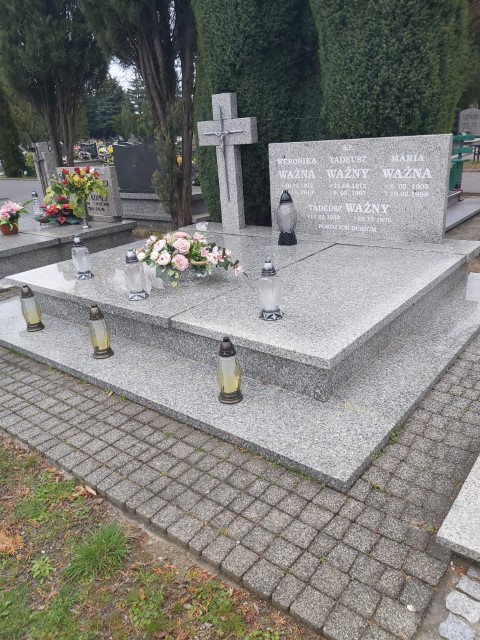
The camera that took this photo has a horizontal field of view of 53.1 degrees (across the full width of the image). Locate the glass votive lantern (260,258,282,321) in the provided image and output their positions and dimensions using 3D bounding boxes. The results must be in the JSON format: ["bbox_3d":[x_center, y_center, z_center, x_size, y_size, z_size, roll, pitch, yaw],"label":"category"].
[{"bbox_3d":[0.166,-0.168,2.635,0.131,0.322,0.131,-4,21,2],"label":"glass votive lantern"}]

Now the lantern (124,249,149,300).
[{"bbox_3d":[-0.686,-0.300,3.147,0.134,0.326,0.134,13,27,37],"label":"lantern"}]

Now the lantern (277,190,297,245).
[{"bbox_3d":[0.422,-0.926,4.334,0.165,0.466,0.165,-4,21,2],"label":"lantern"}]

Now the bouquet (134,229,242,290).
[{"bbox_3d":[-0.379,-0.477,3.546,0.776,0.320,0.407,13,27,37],"label":"bouquet"}]

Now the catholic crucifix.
[{"bbox_3d":[-0.105,-1.651,5.092,0.713,1.343,0.104,13,27,37],"label":"catholic crucifix"}]

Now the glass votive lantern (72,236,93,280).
[{"bbox_3d":[-1.231,-0.483,3.733,0.131,0.323,0.131,13,27,37],"label":"glass votive lantern"}]

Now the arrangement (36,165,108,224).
[{"bbox_3d":[-2.062,-1.528,5.872,0.737,0.718,0.446,13,27,37],"label":"arrangement"}]

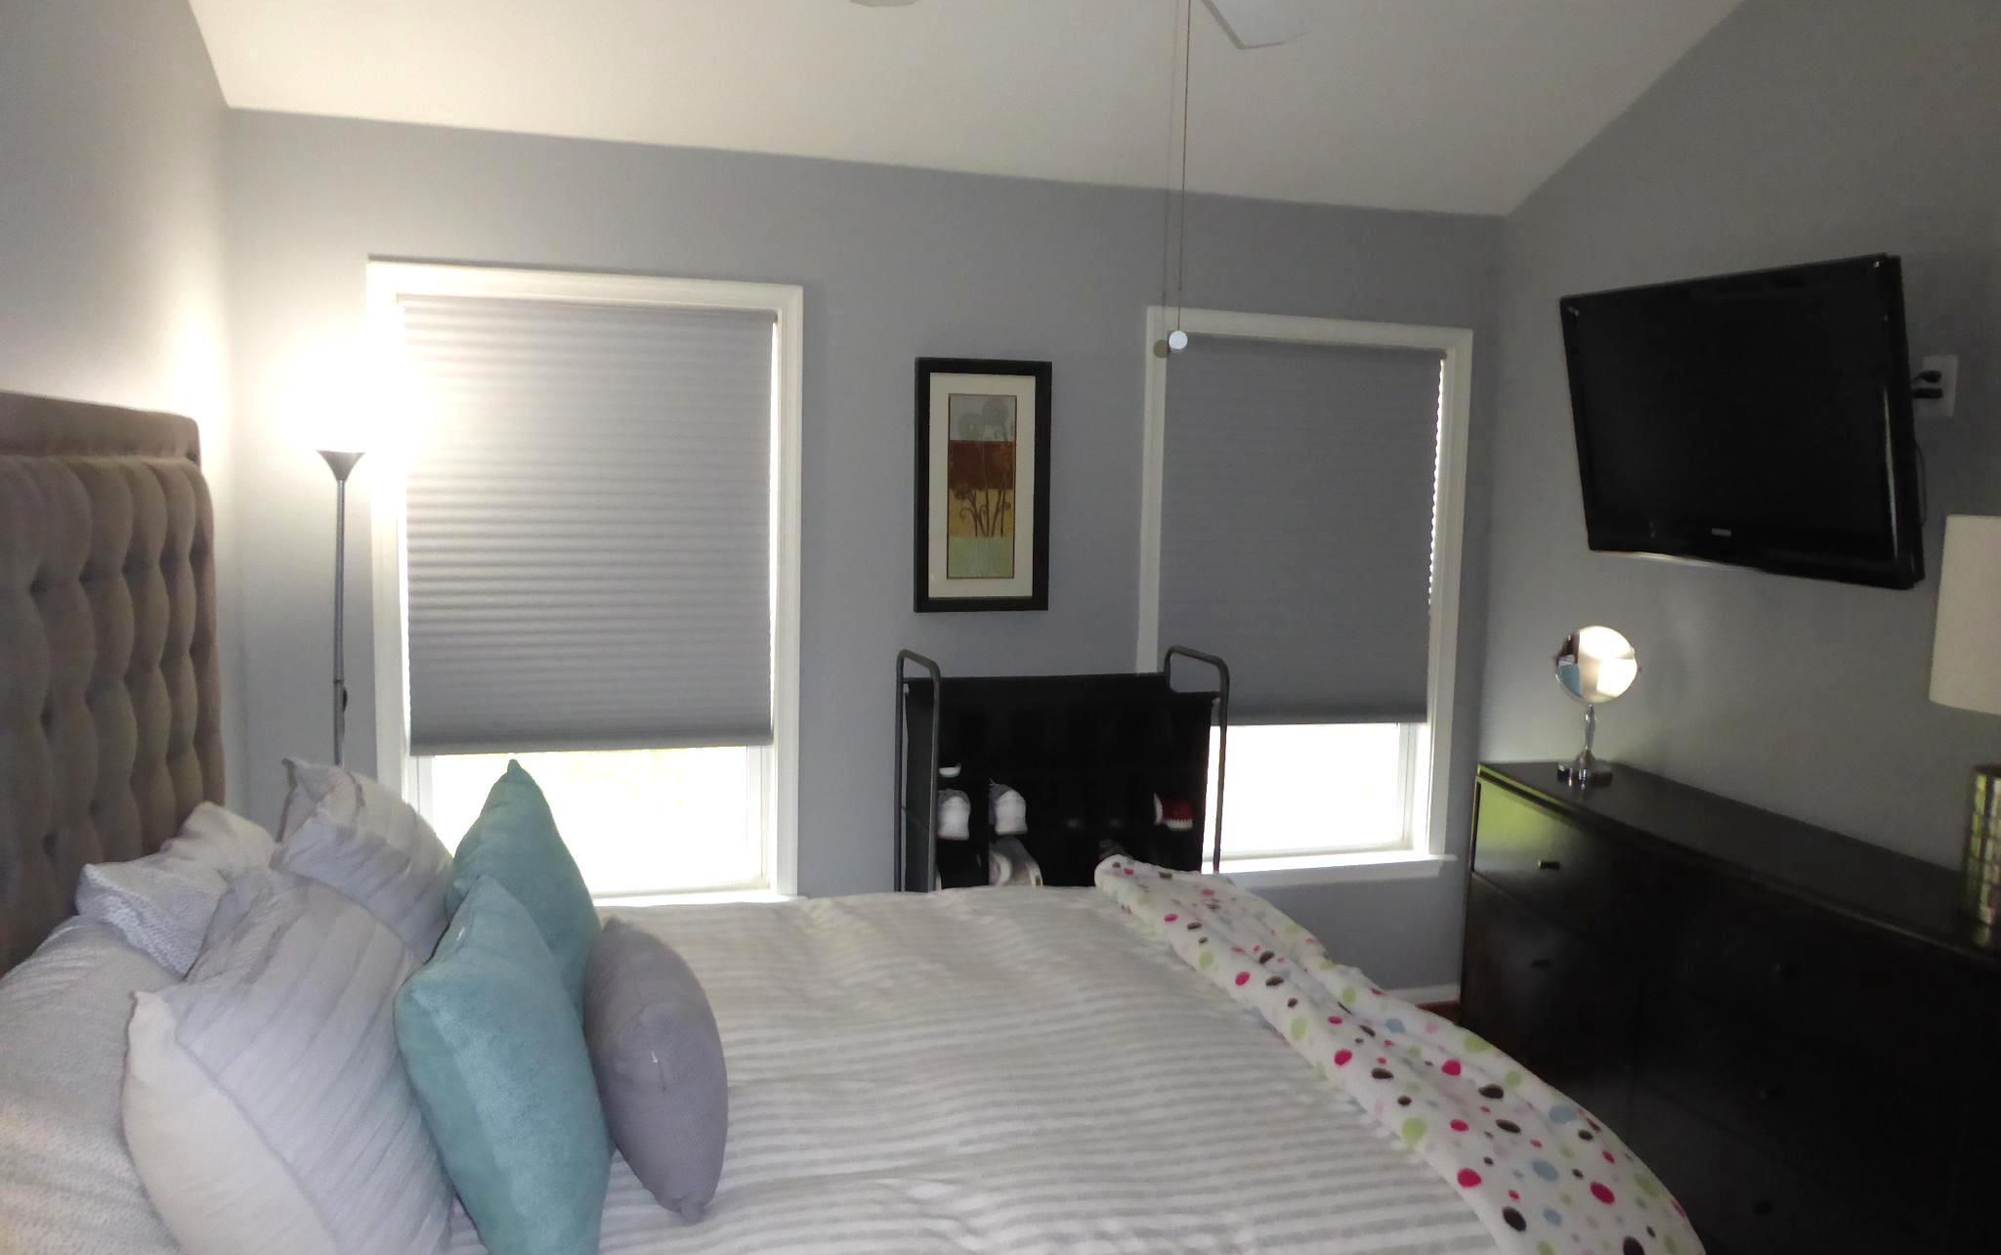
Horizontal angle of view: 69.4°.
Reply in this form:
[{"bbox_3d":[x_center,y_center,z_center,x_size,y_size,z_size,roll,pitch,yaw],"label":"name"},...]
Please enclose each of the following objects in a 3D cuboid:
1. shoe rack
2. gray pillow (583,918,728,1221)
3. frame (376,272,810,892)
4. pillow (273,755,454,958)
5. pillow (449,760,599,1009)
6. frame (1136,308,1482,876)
[{"bbox_3d":[0.147,0.647,3.872,0.785,1.161,0.370,-1,6,-19],"label":"shoe rack"},{"bbox_3d":[-0.482,0.596,2.008,0.170,0.300,0.420,-14,9,-18],"label":"gray pillow"},{"bbox_3d":[-1.046,-0.056,3.739,1.060,1.670,0.090,0,6,-16],"label":"frame"},{"bbox_3d":[-1.059,0.469,2.410,0.220,0.470,0.560,-35,18,-13],"label":"pillow"},{"bbox_3d":[-0.721,0.488,2.218,0.170,0.425,0.430,-18,15,-3],"label":"pillow"},{"bbox_3d":[0.903,-0.067,4.285,1.060,1.670,0.090,0,6,-16],"label":"frame"}]

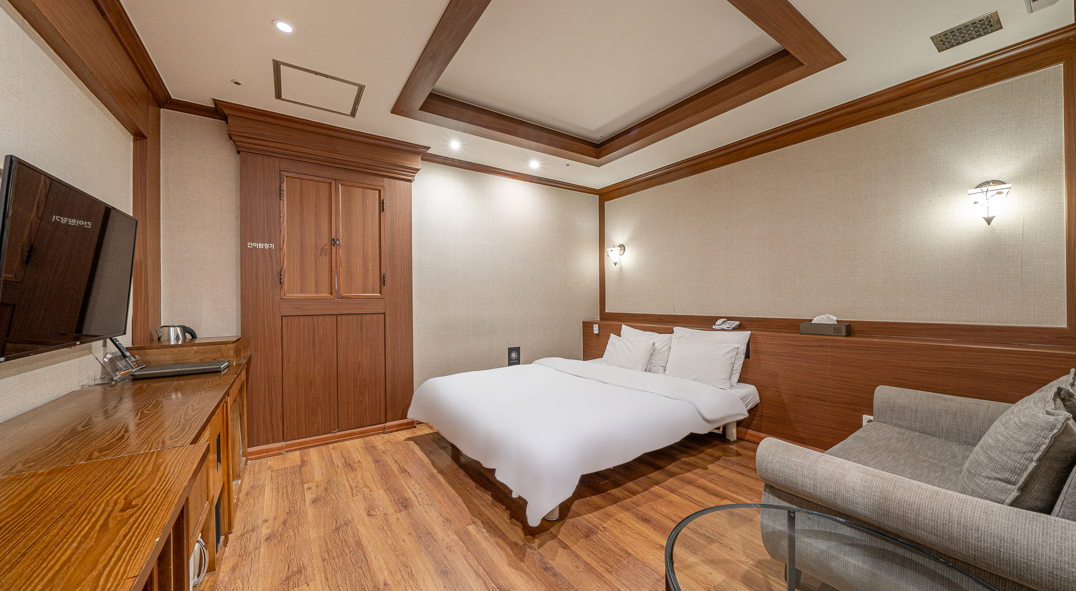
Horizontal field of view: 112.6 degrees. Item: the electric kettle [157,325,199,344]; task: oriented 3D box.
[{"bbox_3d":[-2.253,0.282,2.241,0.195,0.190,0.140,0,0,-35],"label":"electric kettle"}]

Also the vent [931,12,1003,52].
[{"bbox_3d":[2.135,-1.308,1.789,0.218,0.020,0.207,0,0,-35],"label":"vent"}]

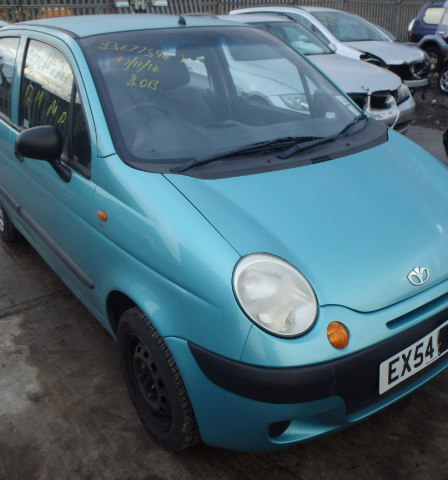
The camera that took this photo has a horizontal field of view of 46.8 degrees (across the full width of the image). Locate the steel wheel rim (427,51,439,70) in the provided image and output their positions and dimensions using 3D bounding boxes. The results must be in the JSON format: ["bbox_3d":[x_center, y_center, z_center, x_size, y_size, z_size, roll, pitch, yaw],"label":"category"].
[{"bbox_3d":[4.850,-4.195,12.100,0.170,0.430,0.430,-17,28,-31],"label":"steel wheel rim"}]

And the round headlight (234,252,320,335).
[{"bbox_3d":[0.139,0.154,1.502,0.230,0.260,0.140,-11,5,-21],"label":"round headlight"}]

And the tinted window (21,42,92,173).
[{"bbox_3d":[-0.723,-0.611,2.221,0.050,0.460,1.000,3,16,-38],"label":"tinted window"}]

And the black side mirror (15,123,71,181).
[{"bbox_3d":[-0.686,-0.312,1.950,0.210,0.240,0.150,-17,28,-31],"label":"black side mirror"}]

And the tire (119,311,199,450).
[{"bbox_3d":[-0.216,0.493,1.918,0.150,0.530,0.530,-17,28,-31],"label":"tire"}]

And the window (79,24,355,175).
[{"bbox_3d":[-0.011,-0.717,2.283,1.250,0.100,0.880,-17,59,-31],"label":"window"}]

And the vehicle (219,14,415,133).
[{"bbox_3d":[0.332,-2.197,6.915,1.800,1.420,4.500,-15,27,-28],"label":"vehicle"}]

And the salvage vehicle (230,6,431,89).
[{"bbox_3d":[1.564,-3.271,9.154,1.770,1.490,4.250,-21,31,-38],"label":"salvage vehicle"}]

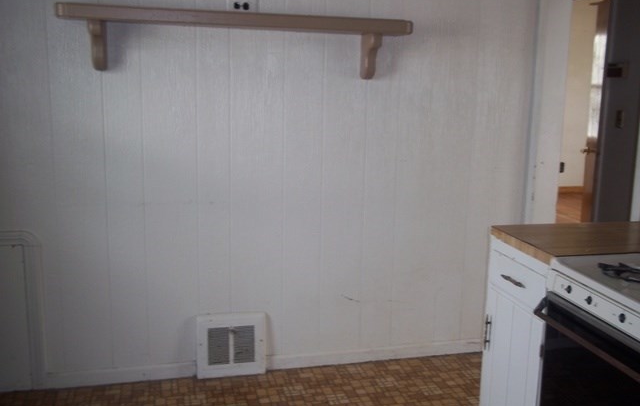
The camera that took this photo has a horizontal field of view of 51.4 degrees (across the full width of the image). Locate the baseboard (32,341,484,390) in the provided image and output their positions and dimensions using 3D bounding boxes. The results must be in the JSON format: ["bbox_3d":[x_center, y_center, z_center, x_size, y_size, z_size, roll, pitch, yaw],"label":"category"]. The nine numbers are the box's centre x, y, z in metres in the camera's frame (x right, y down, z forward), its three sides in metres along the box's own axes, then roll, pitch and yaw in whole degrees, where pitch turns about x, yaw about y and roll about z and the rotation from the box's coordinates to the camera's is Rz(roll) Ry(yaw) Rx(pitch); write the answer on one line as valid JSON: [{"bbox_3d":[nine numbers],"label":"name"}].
[{"bbox_3d":[-0.127,0.797,3.340,2.338,0.070,0.015,-1,10,-14],"label":"baseboard"}]

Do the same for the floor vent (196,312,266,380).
[{"bbox_3d":[-0.427,0.688,3.227,0.330,0.309,0.050,-1,10,-14],"label":"floor vent"}]

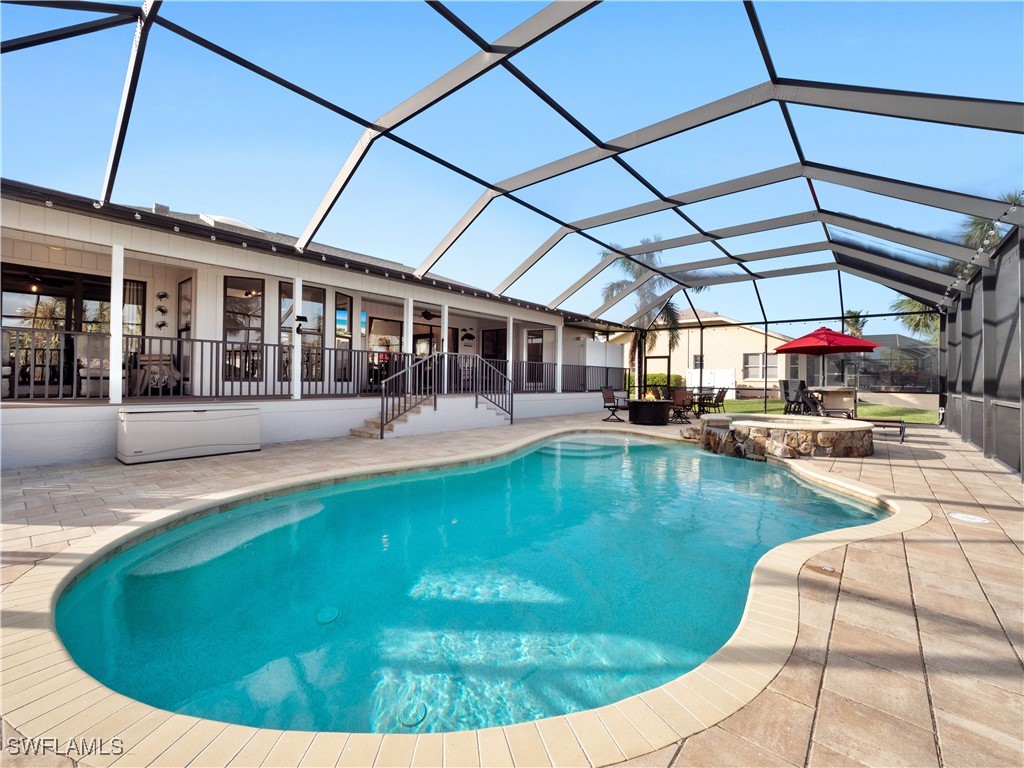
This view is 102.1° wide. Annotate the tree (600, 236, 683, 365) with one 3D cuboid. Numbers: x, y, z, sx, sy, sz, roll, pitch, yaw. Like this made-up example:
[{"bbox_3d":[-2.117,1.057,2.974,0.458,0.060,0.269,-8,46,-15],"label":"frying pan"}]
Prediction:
[{"bbox_3d":[6.516,-3.021,20.236,4.500,8.000,4.500,2,1,42],"label":"tree"}]

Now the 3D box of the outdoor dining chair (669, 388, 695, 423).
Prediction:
[{"bbox_3d":[4.865,0.610,11.907,0.700,0.950,0.620,0,1,-29],"label":"outdoor dining chair"}]

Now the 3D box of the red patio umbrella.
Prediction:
[{"bbox_3d":[9.167,-0.233,12.078,3.000,2.780,3.000,2,1,42],"label":"red patio umbrella"}]

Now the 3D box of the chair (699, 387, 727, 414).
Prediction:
[{"bbox_3d":[7.411,0.598,15.092,0.700,0.960,0.620,2,1,37],"label":"chair"}]

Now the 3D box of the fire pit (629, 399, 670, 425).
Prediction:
[{"bbox_3d":[3.821,0.768,11.485,1.280,0.610,1.280,2,1,42],"label":"fire pit"}]

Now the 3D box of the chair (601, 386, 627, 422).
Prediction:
[{"bbox_3d":[2.934,0.557,11.859,0.700,0.990,0.620,2,1,43],"label":"chair"}]

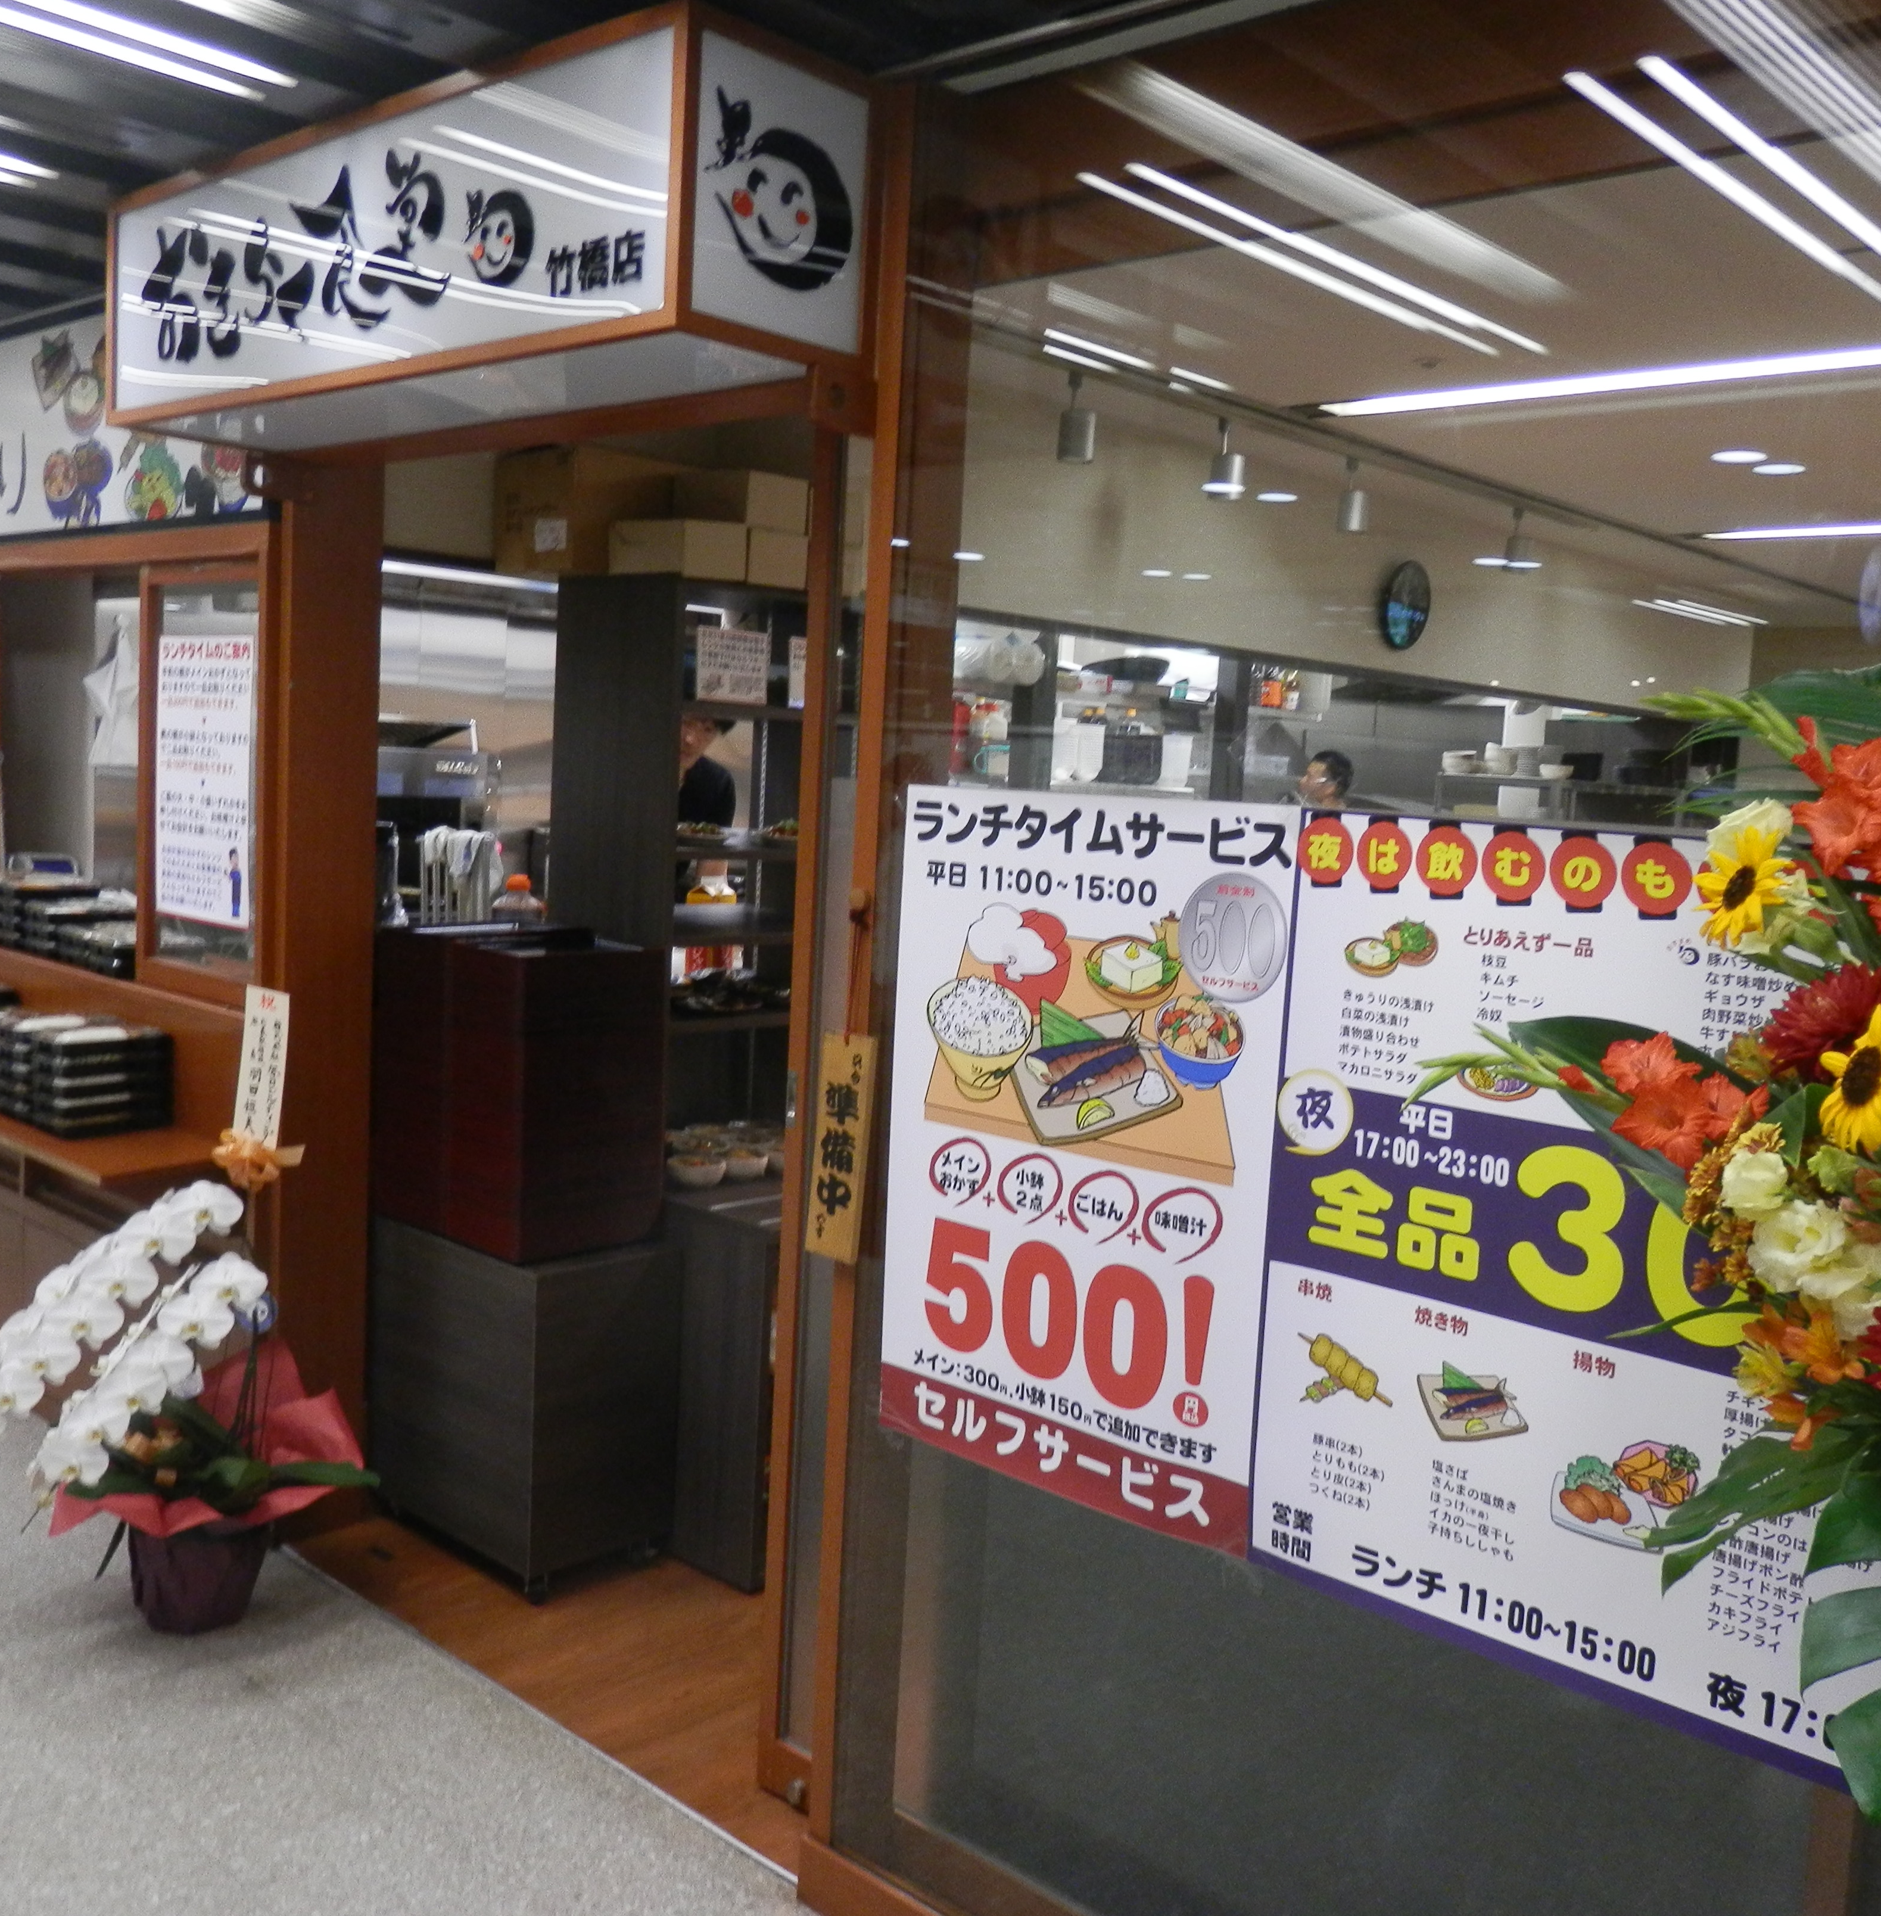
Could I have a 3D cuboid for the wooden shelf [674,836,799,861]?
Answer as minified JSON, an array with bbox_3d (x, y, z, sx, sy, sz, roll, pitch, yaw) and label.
[{"bbox_3d":[-0.470,-0.224,3.724,0.368,0.020,0.485,9,9,41],"label":"wooden shelf"}]

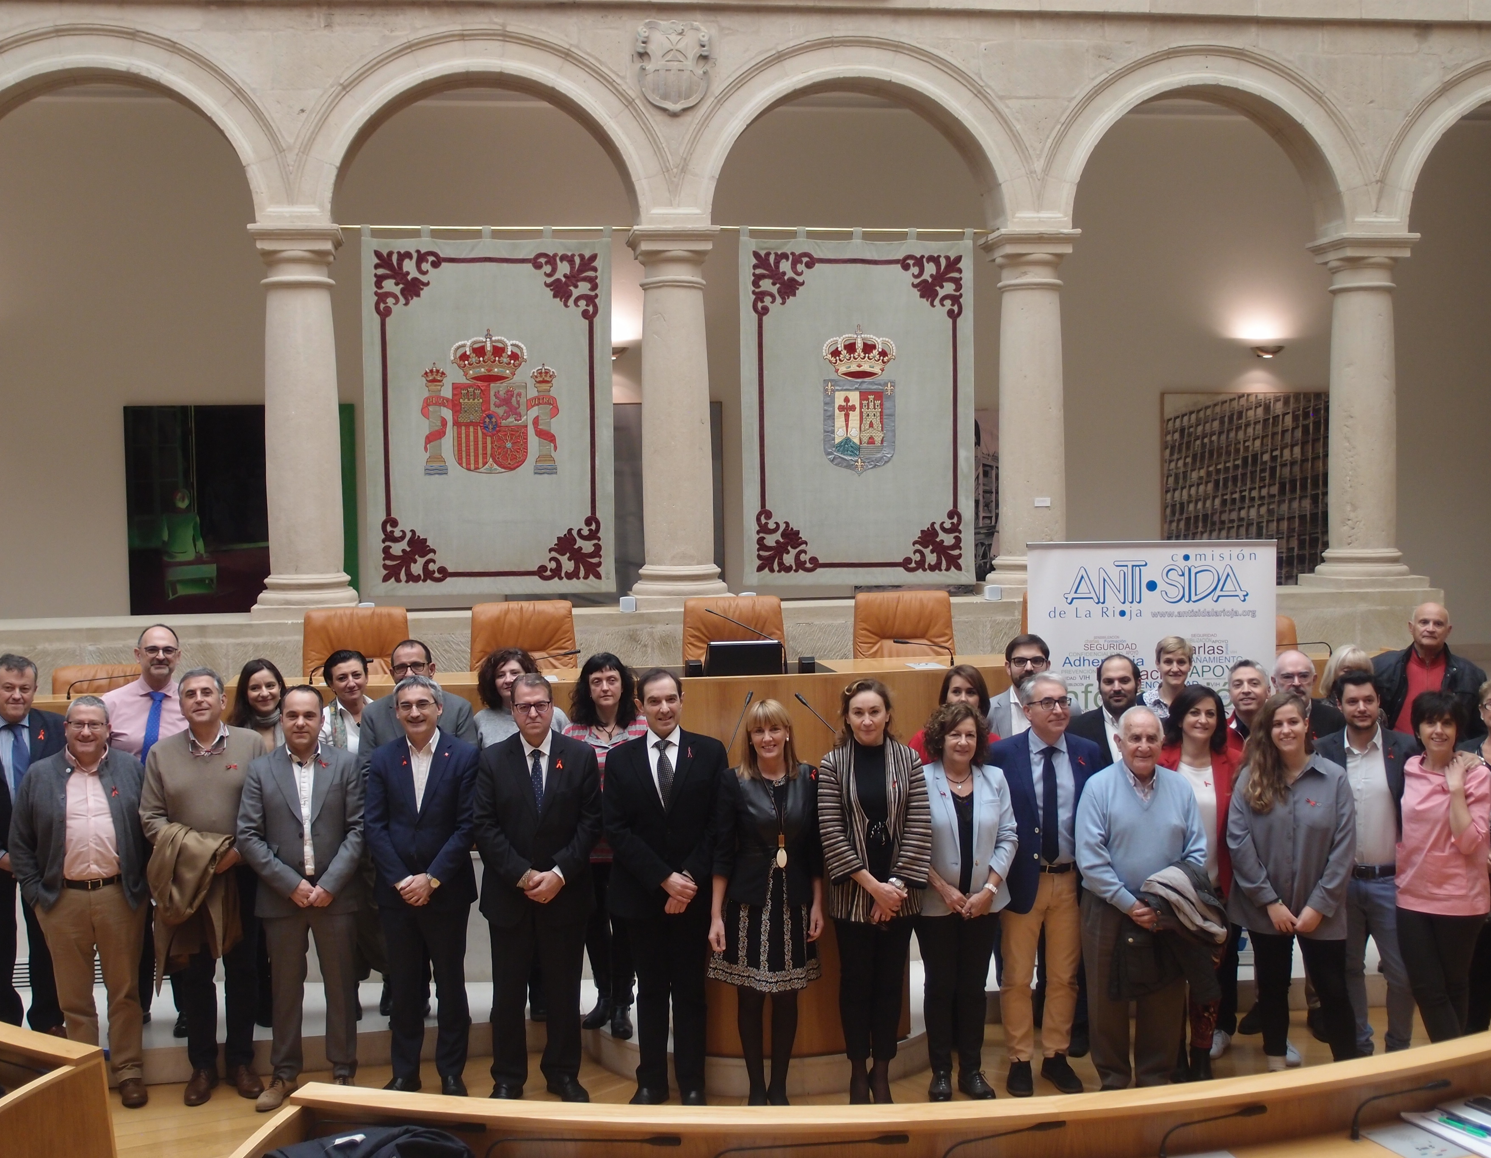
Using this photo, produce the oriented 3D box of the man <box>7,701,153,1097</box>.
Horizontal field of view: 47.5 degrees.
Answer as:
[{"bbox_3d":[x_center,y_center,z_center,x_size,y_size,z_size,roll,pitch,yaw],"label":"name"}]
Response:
[{"bbox_3d":[-2.807,1.341,7.177,0.600,1.694,0.380,-2,3,-17],"label":"man"}]

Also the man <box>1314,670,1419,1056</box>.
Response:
[{"bbox_3d":[2.698,1.250,7.326,0.560,1.713,0.360,0,3,14],"label":"man"}]

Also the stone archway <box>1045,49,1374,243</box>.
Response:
[{"bbox_3d":[3.067,-2.932,11.548,2.370,1.252,0.500,-1,3,-8],"label":"stone archway"}]

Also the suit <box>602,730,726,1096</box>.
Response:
[{"bbox_3d":[-0.334,1.384,7.063,0.520,1.505,0.340,-1,3,-3],"label":"suit"}]

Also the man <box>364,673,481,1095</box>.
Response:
[{"bbox_3d":[-1.374,1.295,7.165,0.500,1.770,0.380,-1,3,-9],"label":"man"}]

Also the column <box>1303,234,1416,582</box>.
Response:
[{"bbox_3d":[4.342,-1.159,11.922,0.630,2.430,0.630,-1,3,-9],"label":"column"}]

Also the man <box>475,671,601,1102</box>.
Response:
[{"bbox_3d":[-0.872,1.283,7.125,0.530,1.781,0.380,-1,3,-7],"label":"man"}]

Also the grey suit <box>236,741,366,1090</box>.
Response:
[{"bbox_3d":[-1.862,1.398,7.099,0.530,1.444,0.340,-2,3,-15],"label":"grey suit"}]

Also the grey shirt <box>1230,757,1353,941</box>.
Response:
[{"bbox_3d":[2.394,1.174,7.450,0.540,0.790,0.330,0,3,11],"label":"grey shirt"}]

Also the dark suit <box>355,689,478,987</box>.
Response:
[{"bbox_3d":[-1.526,1.201,7.870,0.550,1.360,0.330,-2,3,-11],"label":"dark suit"}]

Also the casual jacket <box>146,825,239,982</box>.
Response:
[{"bbox_3d":[-2.328,1.366,7.150,0.380,0.670,0.270,-2,3,-18],"label":"casual jacket"}]

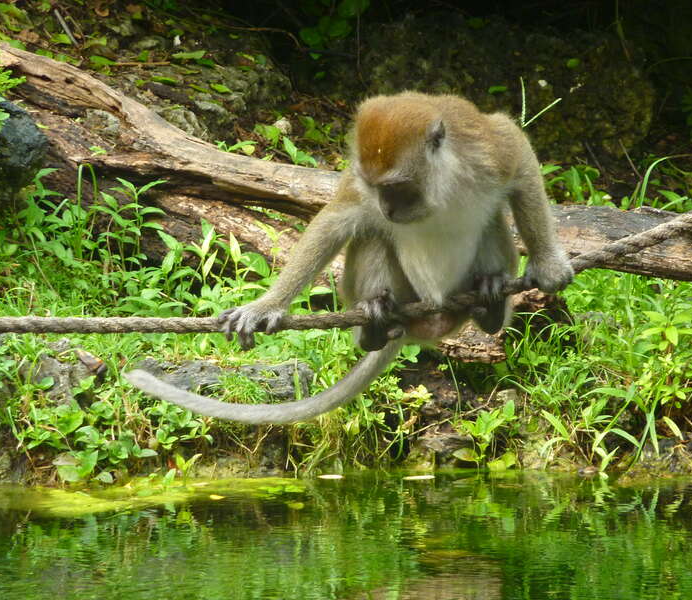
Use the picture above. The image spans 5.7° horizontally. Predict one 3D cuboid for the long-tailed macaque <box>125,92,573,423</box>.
[{"bbox_3d":[0.003,-0.058,9.400,0.590,0.430,0.340,1,7,7],"label":"long-tailed macaque"}]

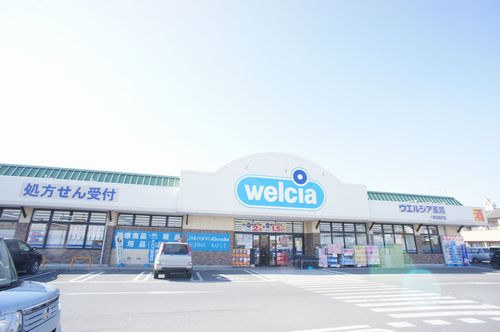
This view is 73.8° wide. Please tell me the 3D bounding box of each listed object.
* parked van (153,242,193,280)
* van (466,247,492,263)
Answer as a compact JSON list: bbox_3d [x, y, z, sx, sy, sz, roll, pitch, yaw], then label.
[{"bbox_3d":[-3.959,4.818,17.179,1.750,1.675,4.400,5,-14,-15],"label":"parked van"},{"bbox_3d":[28.330,11.128,41.538,3.500,1.860,1.520,5,-14,-15],"label":"van"}]

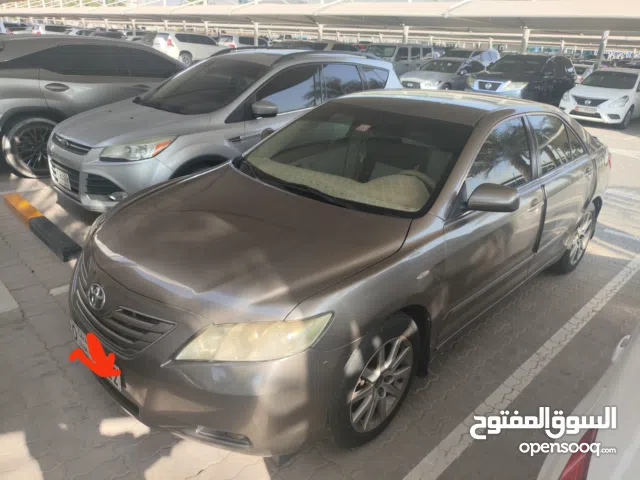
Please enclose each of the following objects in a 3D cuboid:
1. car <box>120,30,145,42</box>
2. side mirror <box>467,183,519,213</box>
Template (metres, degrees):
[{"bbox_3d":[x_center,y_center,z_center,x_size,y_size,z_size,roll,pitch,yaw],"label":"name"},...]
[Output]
[{"bbox_3d":[-16.689,-19.437,43.612,1.880,1.800,4.700,24,31,39],"label":"car"},{"bbox_3d":[0.834,-0.198,2.121,0.140,0.150,0.220,-19,32,-41],"label":"side mirror"}]

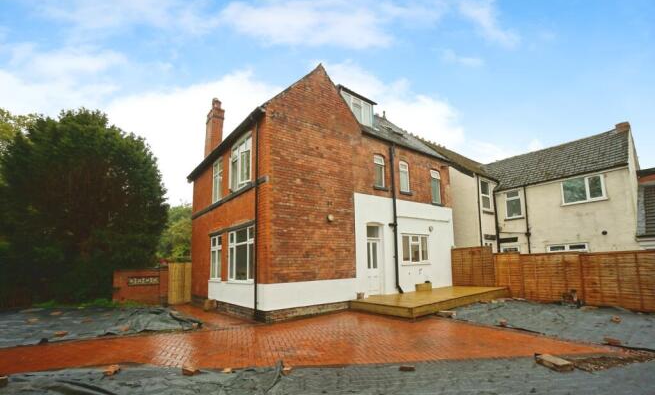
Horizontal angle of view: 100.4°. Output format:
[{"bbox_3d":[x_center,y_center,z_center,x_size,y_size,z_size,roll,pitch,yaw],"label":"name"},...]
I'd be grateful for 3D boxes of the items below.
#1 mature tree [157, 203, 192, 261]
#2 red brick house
[{"bbox_3d":[-9.767,2.263,18.505,5.000,6.000,5.000,4,-12,-27],"label":"mature tree"},{"bbox_3d":[-0.357,-0.137,12.733,9.800,8.300,7.500,6,-13,-38],"label":"red brick house"}]

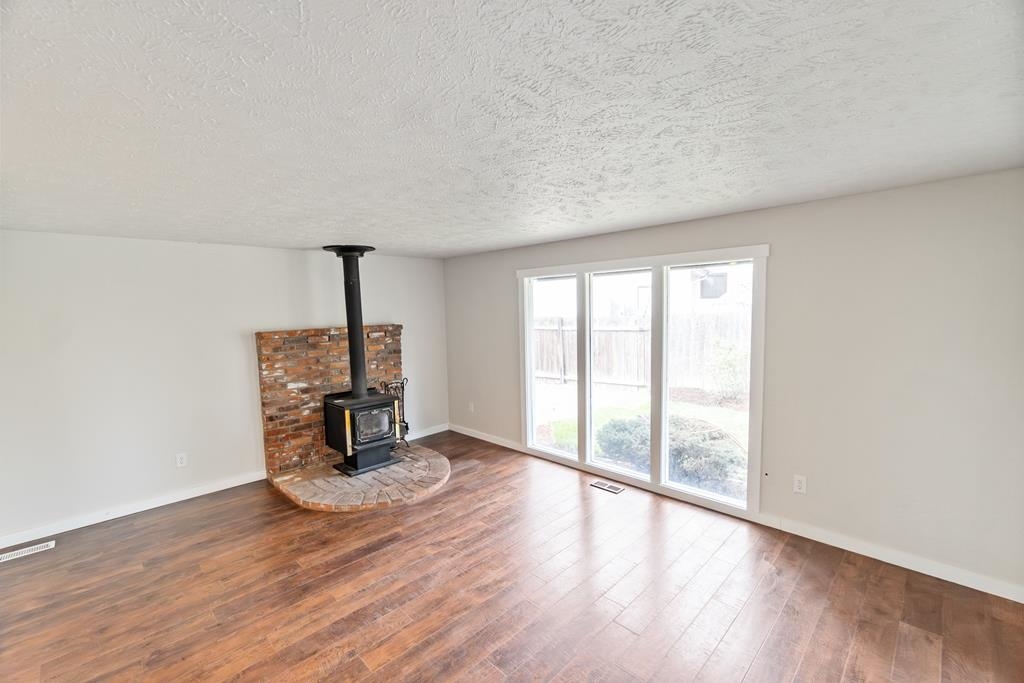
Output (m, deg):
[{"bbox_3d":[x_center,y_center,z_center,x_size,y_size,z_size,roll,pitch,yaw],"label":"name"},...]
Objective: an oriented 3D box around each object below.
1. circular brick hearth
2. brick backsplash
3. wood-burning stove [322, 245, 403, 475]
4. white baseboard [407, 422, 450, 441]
[{"bbox_3d":[-1.404,1.350,4.367,1.610,0.085,1.590,-6,7,-43],"label":"circular brick hearth"},{"bbox_3d":[-1.933,0.572,4.853,1.610,1.430,0.110,-6,7,-43],"label":"brick backsplash"},{"bbox_3d":[-1.598,0.159,4.497,0.605,2.275,0.610,-6,7,-43],"label":"wood-burning stove"},{"bbox_3d":[-1.117,1.224,5.726,0.680,0.095,0.018,-6,7,-43],"label":"white baseboard"}]

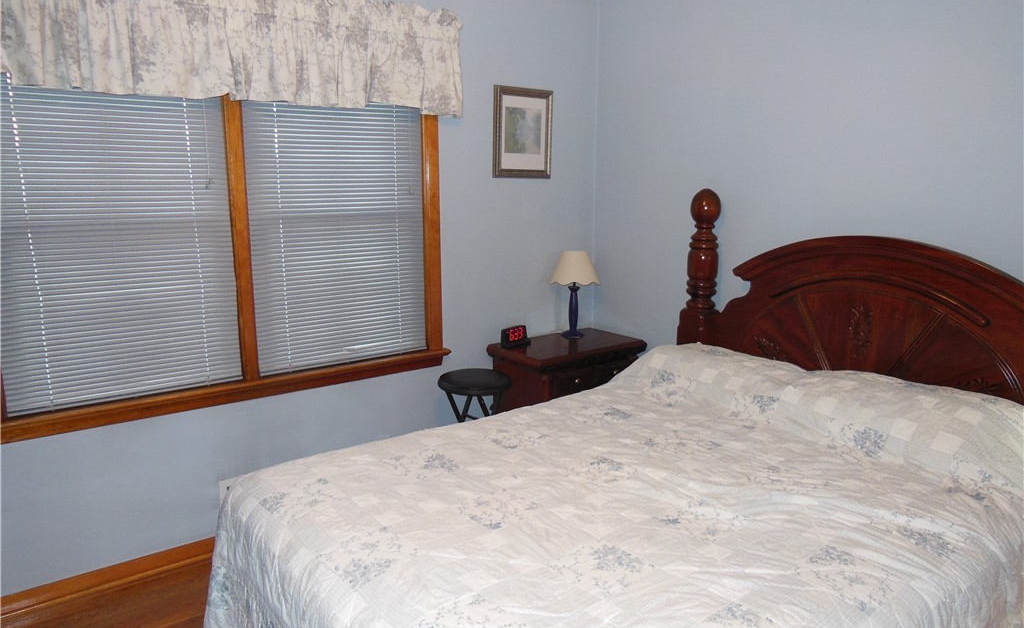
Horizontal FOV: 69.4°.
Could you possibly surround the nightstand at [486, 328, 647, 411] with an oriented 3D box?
[{"bbox_3d":[0.288,0.499,3.783,0.705,0.721,0.435,-8,13,-36],"label":"nightstand"}]

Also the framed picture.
[{"bbox_3d":[0.054,-0.886,3.640,0.358,0.427,0.025,-8,13,-36],"label":"framed picture"}]

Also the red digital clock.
[{"bbox_3d":[0.022,0.114,3.646,0.155,0.090,0.065,-10,14,-42],"label":"red digital clock"}]

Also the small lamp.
[{"bbox_3d":[0.322,-0.098,3.833,0.255,0.436,0.255,0,10,0],"label":"small lamp"}]

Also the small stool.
[{"bbox_3d":[-0.167,0.606,3.453,0.355,0.636,0.355,-8,13,-36],"label":"small stool"}]

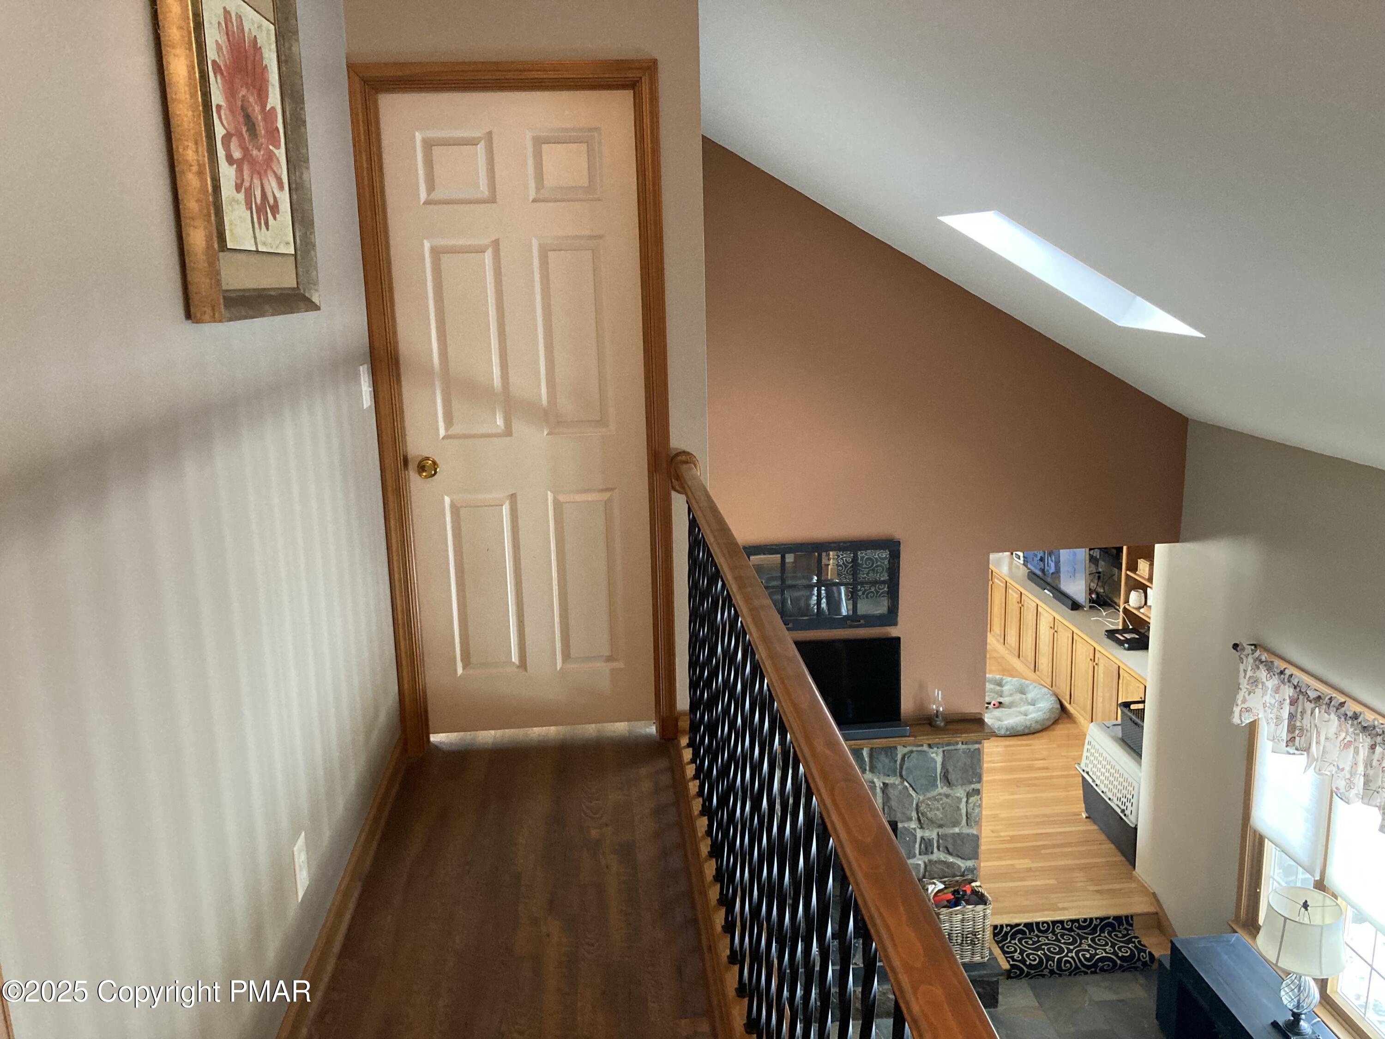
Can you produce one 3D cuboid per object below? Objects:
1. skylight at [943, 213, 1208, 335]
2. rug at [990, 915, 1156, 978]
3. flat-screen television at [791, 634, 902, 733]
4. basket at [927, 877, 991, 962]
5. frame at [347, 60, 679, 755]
[{"bbox_3d":[1.551,-1.054,4.602,0.980,0.120,0.620,28,8,-9],"label":"skylight"},{"bbox_3d":[2.332,2.632,6.881,0.910,0.215,0.300,-2,11,-4],"label":"rug"},{"bbox_3d":[0.720,0.958,6.421,0.960,0.555,0.070,-2,11,-4],"label":"flat-screen television"},{"bbox_3d":[1.553,2.374,6.621,0.360,0.385,0.315,-2,11,-4],"label":"basket"},{"bbox_3d":[-0.522,-0.301,3.523,0.895,2.130,0.120,-2,11,-4],"label":"frame"}]

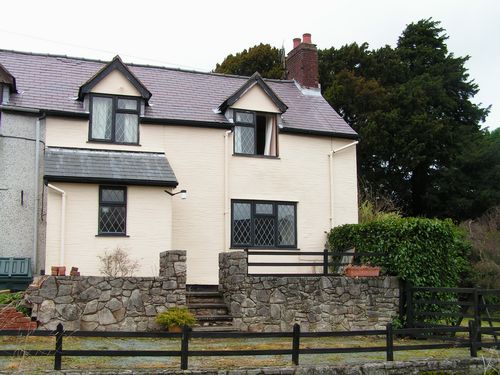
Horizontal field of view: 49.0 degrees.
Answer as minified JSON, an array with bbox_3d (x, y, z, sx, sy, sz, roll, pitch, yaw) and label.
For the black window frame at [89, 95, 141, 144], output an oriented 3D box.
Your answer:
[{"bbox_3d":[-3.233,-1.614,13.174,1.180,1.170,0.100,2,-8,-17],"label":"black window frame"}]

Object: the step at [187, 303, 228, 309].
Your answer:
[{"bbox_3d":[-0.910,2.349,10.736,0.880,0.110,0.400,2,-8,-17],"label":"step"}]

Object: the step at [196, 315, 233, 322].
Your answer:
[{"bbox_3d":[-0.791,2.477,10.334,0.880,0.120,0.400,2,-8,-17],"label":"step"}]

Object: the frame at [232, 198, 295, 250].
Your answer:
[{"bbox_3d":[0.384,0.954,14.002,1.780,1.210,0.100,2,-8,-17],"label":"frame"}]

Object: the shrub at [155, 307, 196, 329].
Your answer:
[{"bbox_3d":[-1.319,2.311,9.719,0.720,0.420,0.650,2,-8,-17],"label":"shrub"}]

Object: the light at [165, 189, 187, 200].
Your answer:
[{"bbox_3d":[-1.586,0.145,11.768,0.420,0.240,0.220,2,-8,-17],"label":"light"}]

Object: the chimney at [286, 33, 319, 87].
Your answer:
[{"bbox_3d":[1.762,-3.969,18.016,0.620,1.880,1.200,2,-8,-17],"label":"chimney"}]

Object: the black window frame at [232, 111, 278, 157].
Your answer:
[{"bbox_3d":[0.170,-1.377,14.213,1.200,1.180,0.110,2,-8,-17],"label":"black window frame"}]

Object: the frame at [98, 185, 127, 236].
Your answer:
[{"bbox_3d":[-2.857,0.482,11.461,0.570,1.060,0.100,2,-8,-17],"label":"frame"}]

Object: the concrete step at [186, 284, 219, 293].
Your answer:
[{"bbox_3d":[-1.088,2.107,11.347,0.880,0.130,0.400,2,-8,-17],"label":"concrete step"}]

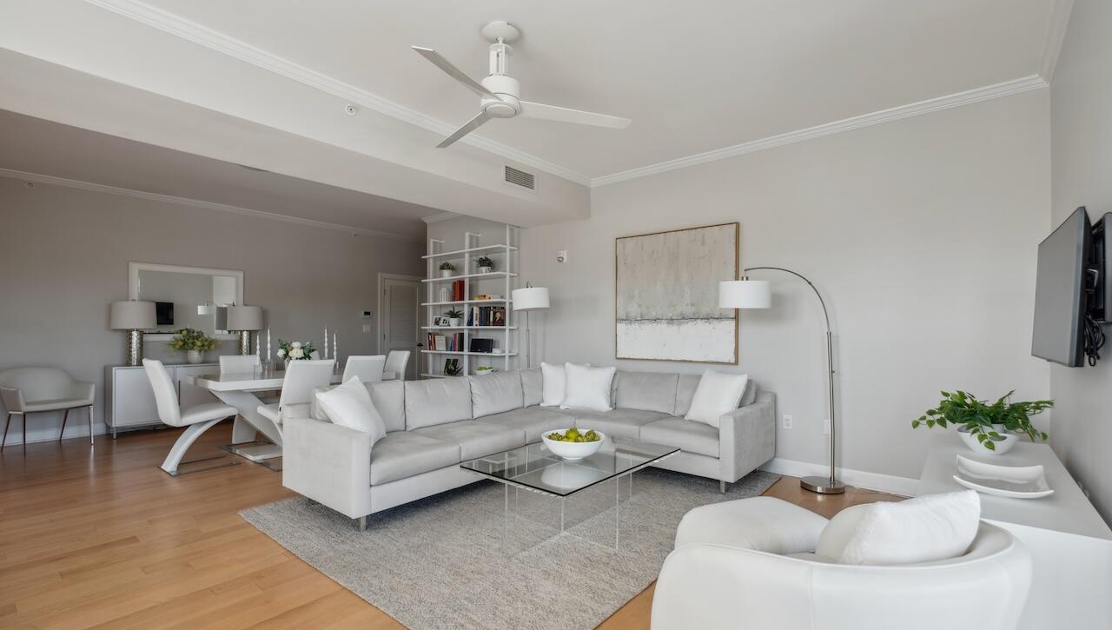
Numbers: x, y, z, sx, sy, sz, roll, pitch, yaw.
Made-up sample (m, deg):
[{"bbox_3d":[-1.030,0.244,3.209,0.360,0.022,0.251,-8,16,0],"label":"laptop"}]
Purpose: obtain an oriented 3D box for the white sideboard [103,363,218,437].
[{"bbox_3d":[-4.571,1.001,5.843,0.430,0.785,1.520,-2,-2,41],"label":"white sideboard"}]

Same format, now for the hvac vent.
[{"bbox_3d":[-0.318,-1.229,4.172,0.030,0.152,0.405,-2,-2,41],"label":"hvac vent"}]

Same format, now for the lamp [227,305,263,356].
[{"bbox_3d":[-3.975,0.239,5.920,0.400,0.700,0.400,-1,-2,41],"label":"lamp"}]

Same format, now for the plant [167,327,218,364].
[{"bbox_3d":[-4.419,0.371,5.650,0.450,0.440,0.480,-1,-2,41],"label":"plant"}]

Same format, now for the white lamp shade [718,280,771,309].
[{"bbox_3d":[1.531,-0.158,3.740,0.395,0.200,0.395,-1,-2,36],"label":"white lamp shade"}]

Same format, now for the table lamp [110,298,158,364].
[{"bbox_3d":[-4.951,0.210,5.436,0.395,0.775,0.395,-2,-2,41],"label":"table lamp"}]

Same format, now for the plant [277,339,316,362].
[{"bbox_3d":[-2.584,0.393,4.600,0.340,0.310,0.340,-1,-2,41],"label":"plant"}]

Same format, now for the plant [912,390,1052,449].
[{"bbox_3d":[2.452,0.614,2.660,0.570,0.340,0.440,-1,-2,41],"label":"plant"}]

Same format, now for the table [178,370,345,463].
[{"bbox_3d":[-2.570,0.954,4.591,0.960,0.756,1.536,-1,-2,41],"label":"table"}]

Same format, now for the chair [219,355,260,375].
[{"bbox_3d":[-3.117,0.872,4.696,0.600,0.924,0.432,-1,-2,41],"label":"chair"}]

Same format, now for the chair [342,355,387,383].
[{"bbox_3d":[-2.042,0.869,4.625,0.570,0.965,0.430,-2,-2,39],"label":"chair"}]

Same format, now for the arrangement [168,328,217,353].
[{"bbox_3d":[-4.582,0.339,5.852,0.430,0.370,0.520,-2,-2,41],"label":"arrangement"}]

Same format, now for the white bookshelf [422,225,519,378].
[{"bbox_3d":[-1.120,0.169,5.868,1.480,2.430,0.300,-2,-2,39],"label":"white bookshelf"}]

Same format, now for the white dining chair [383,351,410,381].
[{"bbox_3d":[-2.043,0.889,5.200,0.432,0.924,0.600,-1,-2,41],"label":"white dining chair"}]

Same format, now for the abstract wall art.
[{"bbox_3d":[1.093,-0.179,4.385,1.220,1.245,0.050,-1,-2,36],"label":"abstract wall art"}]

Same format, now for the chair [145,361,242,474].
[{"bbox_3d":[-3.151,0.852,4.018,0.432,0.924,0.600,-1,-2,41],"label":"chair"}]

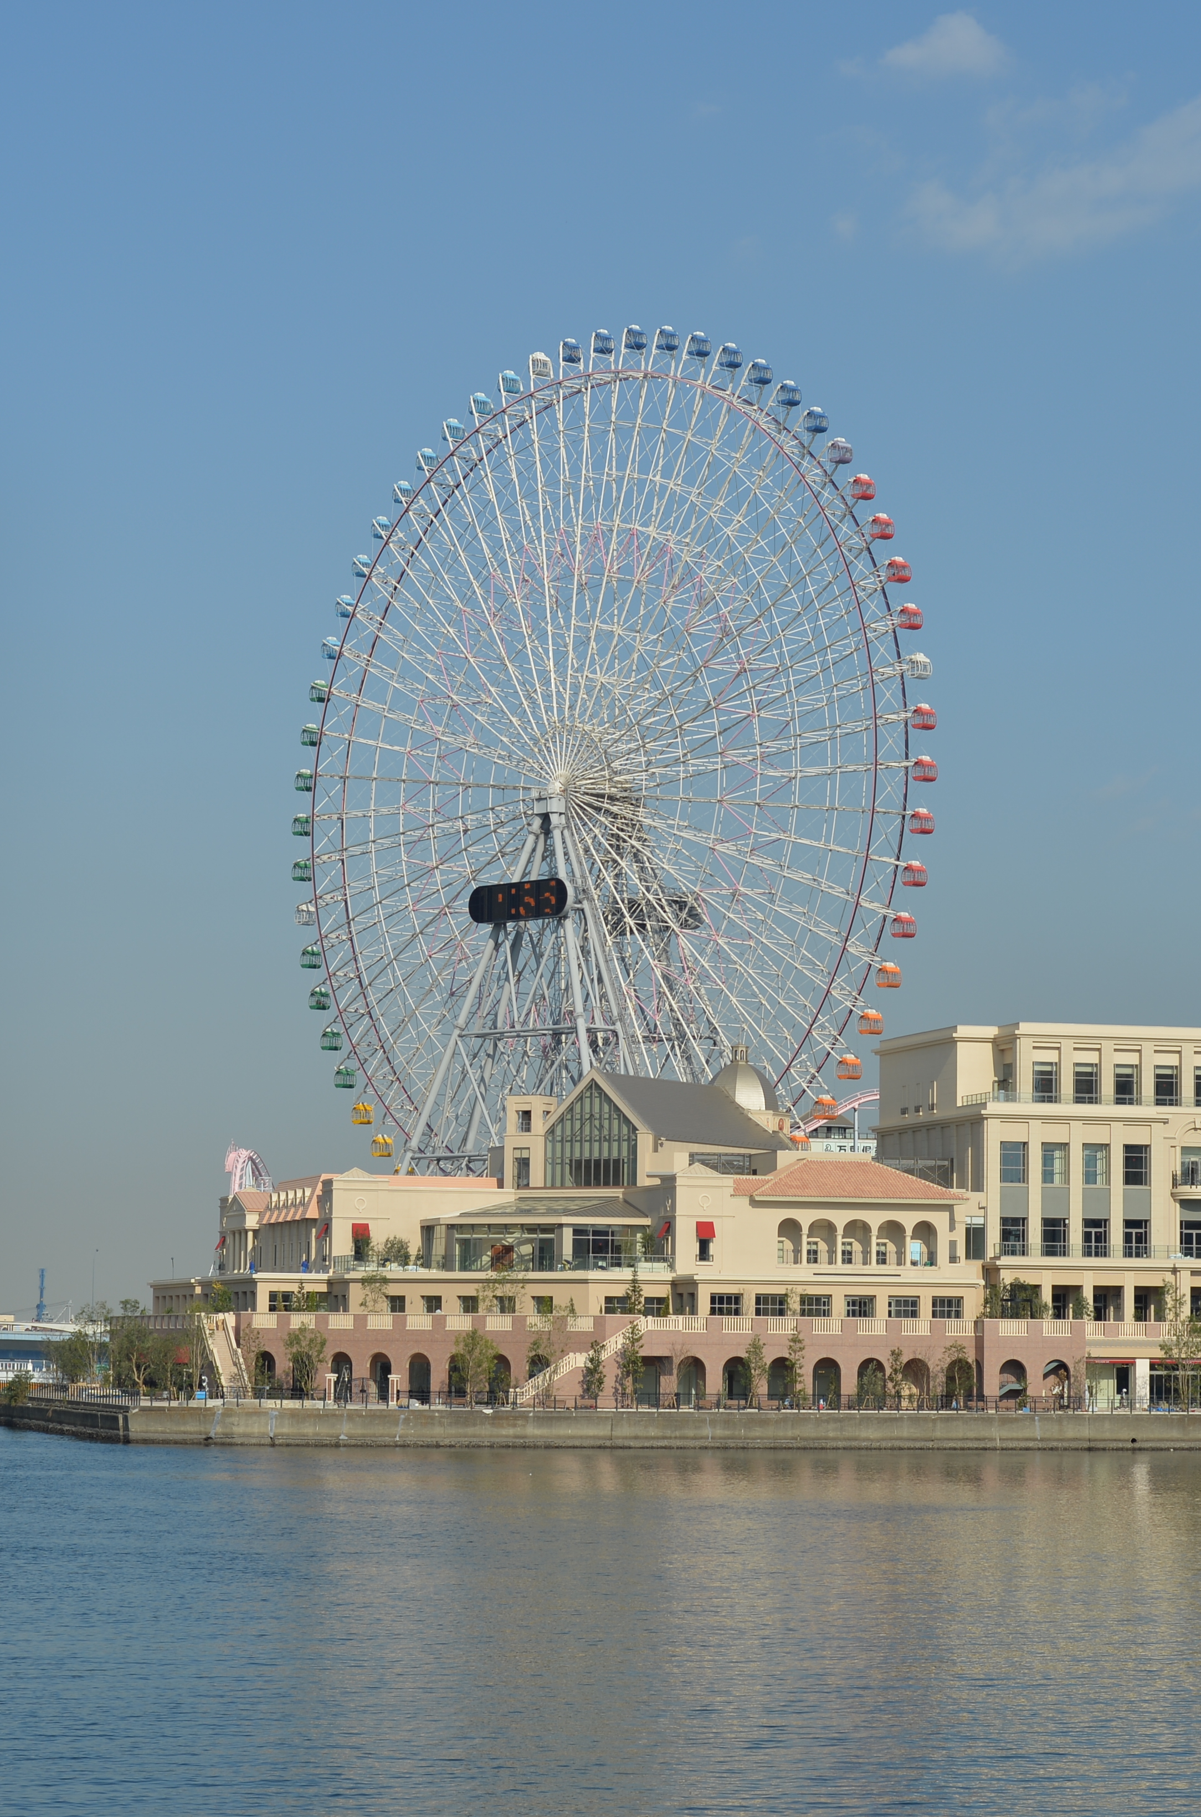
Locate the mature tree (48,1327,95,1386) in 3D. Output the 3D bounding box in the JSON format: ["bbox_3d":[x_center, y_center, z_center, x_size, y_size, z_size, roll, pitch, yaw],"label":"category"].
[{"bbox_3d":[-43.061,36.714,358.074,3.900,4.800,3.900,1,-6,0],"label":"mature tree"}]

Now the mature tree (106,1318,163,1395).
[{"bbox_3d":[-34.261,32.998,323.281,4.300,5.600,4.300,1,-6,0],"label":"mature tree"}]

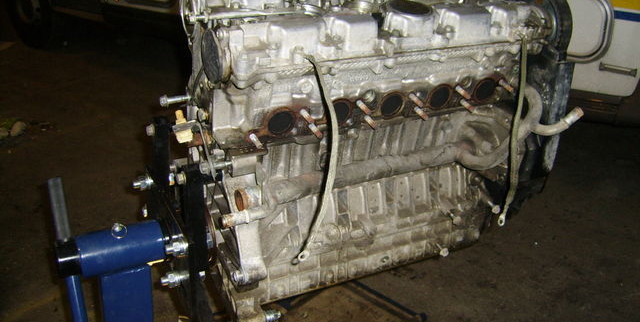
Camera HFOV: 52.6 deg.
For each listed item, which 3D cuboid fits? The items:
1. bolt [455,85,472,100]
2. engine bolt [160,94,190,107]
[{"bbox_3d":[0.217,-0.103,0.978,0.009,0.009,0.027,-12,43,-29],"label":"bolt"},{"bbox_3d":[-0.209,-0.088,0.935,0.049,0.016,0.016,-12,43,-29],"label":"engine bolt"}]

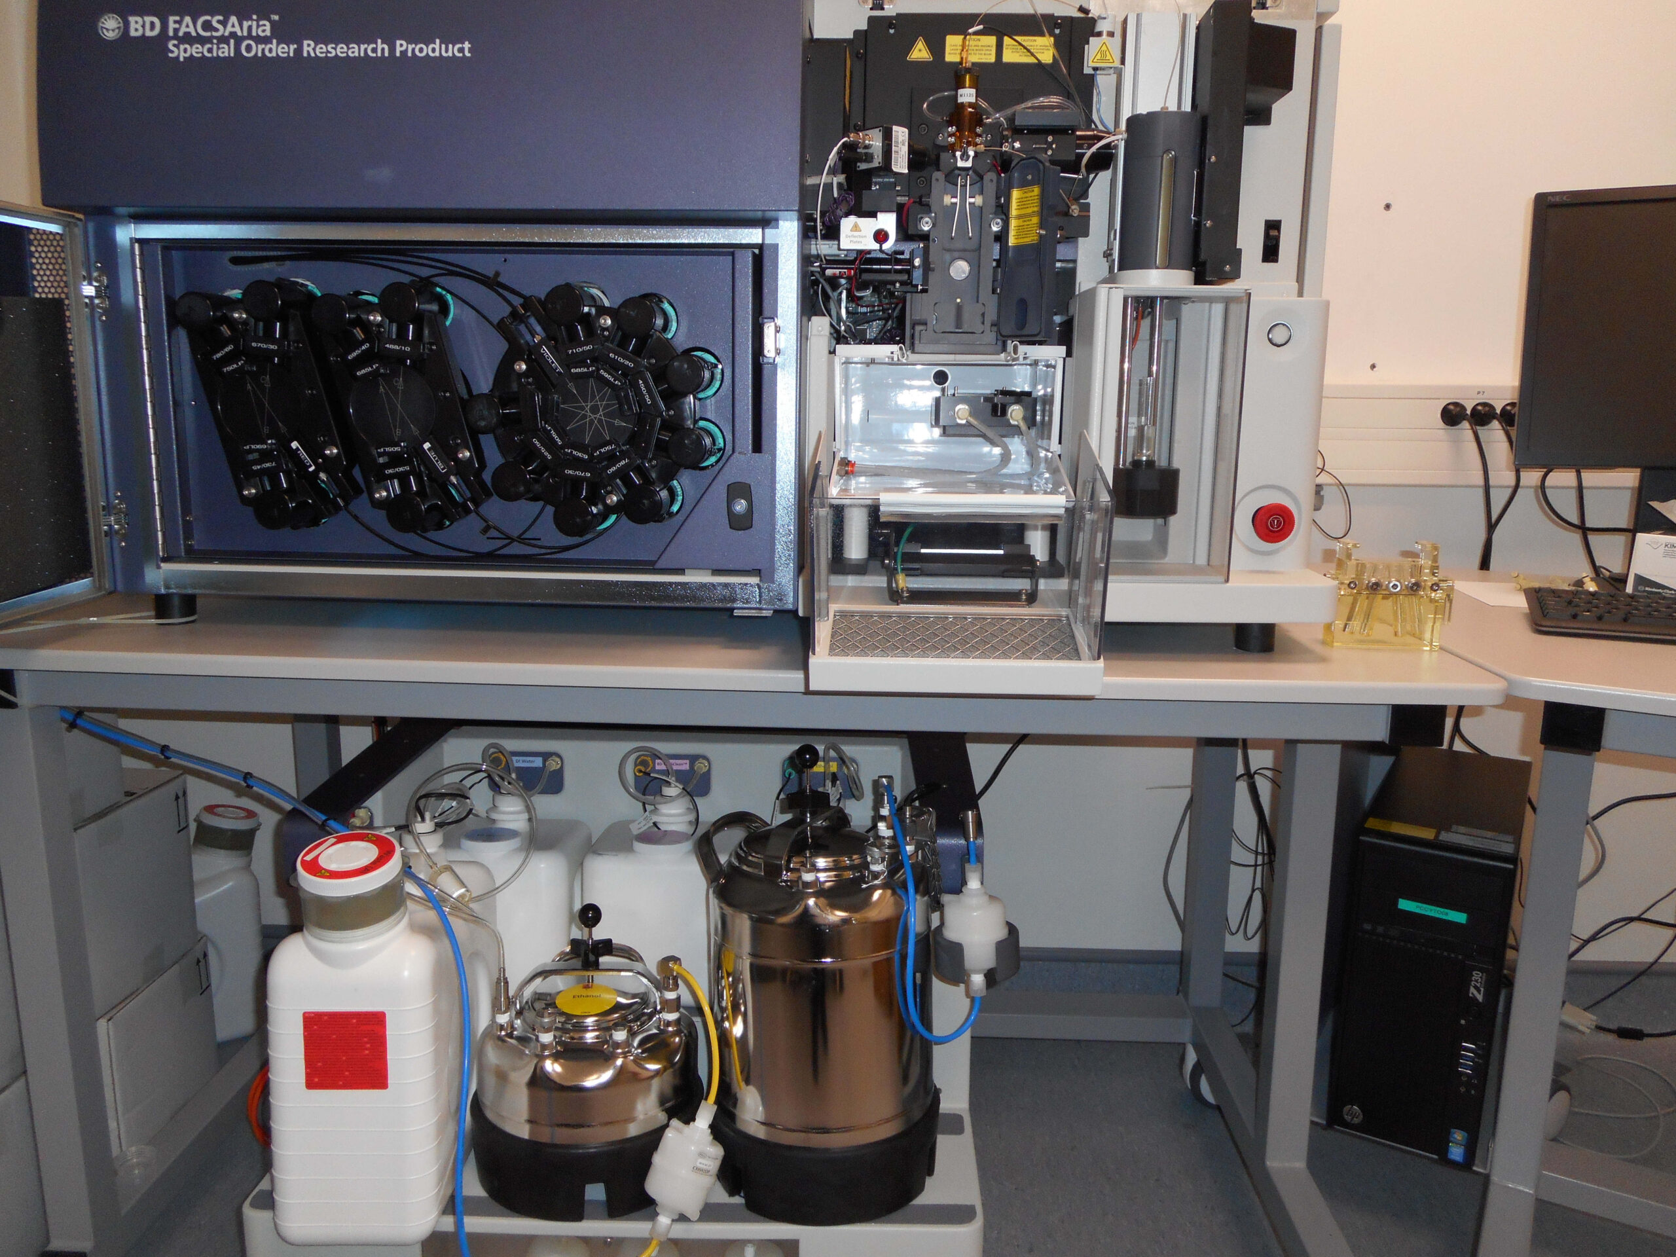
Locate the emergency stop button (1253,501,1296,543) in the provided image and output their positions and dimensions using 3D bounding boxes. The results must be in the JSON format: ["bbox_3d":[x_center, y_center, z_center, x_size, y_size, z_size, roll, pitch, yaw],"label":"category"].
[{"bbox_3d":[0.440,-0.108,1.225,0.041,0.041,0.030,1,11,3],"label":"emergency stop button"}]

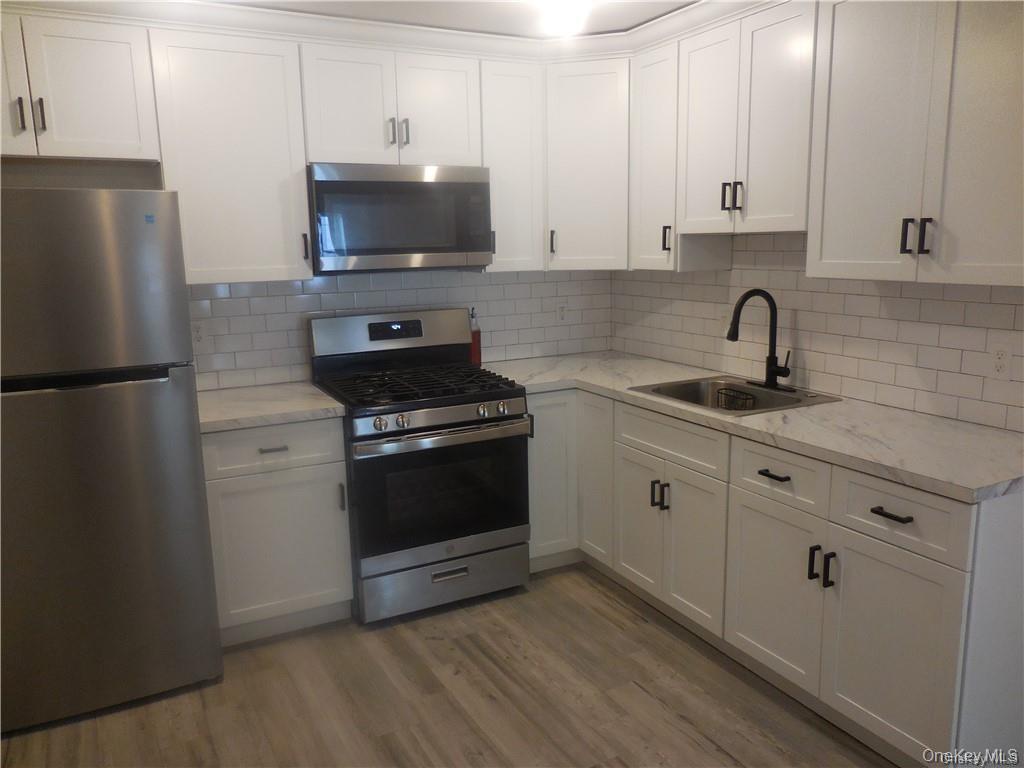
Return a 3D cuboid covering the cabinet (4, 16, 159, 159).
[{"bbox_3d":[-1.692,-1.026,2.623,0.760,0.451,0.336,-7,12,-27],"label":"cabinet"}]

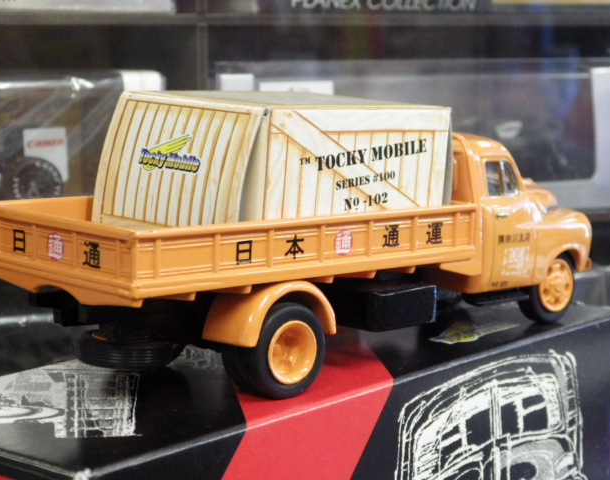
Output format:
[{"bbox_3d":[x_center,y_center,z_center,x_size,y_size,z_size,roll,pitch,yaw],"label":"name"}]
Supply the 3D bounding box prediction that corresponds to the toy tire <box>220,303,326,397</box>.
[{"bbox_3d":[-0.007,0.024,0.354,0.021,0.021,0.013,-10,13,-41],"label":"toy tire"}]

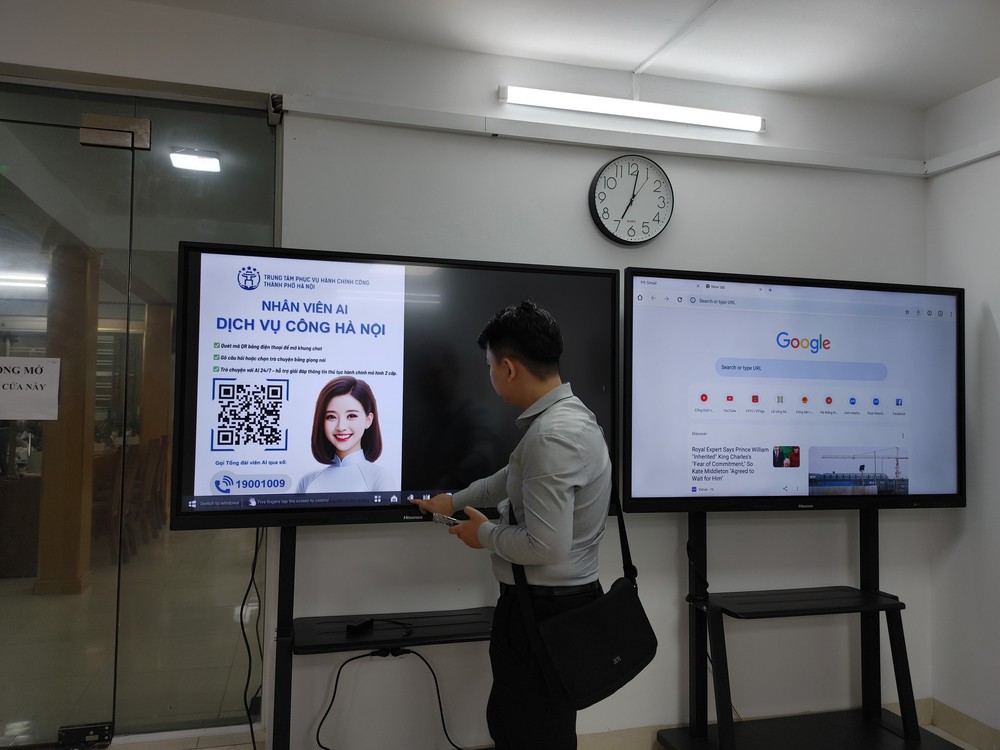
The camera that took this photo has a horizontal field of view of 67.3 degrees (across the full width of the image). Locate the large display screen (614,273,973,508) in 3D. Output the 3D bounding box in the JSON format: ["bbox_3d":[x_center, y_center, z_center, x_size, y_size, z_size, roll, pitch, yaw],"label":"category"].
[{"bbox_3d":[1.174,0.074,2.945,1.488,0.893,0.080,1,-2,-14],"label":"large display screen"}]

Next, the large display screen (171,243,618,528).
[{"bbox_3d":[-0.298,0.049,2.562,1.488,0.893,0.080,1,-2,-15],"label":"large display screen"}]

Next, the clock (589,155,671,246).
[{"bbox_3d":[0.545,-0.721,3.103,0.360,0.360,0.050,1,-2,-14],"label":"clock"}]

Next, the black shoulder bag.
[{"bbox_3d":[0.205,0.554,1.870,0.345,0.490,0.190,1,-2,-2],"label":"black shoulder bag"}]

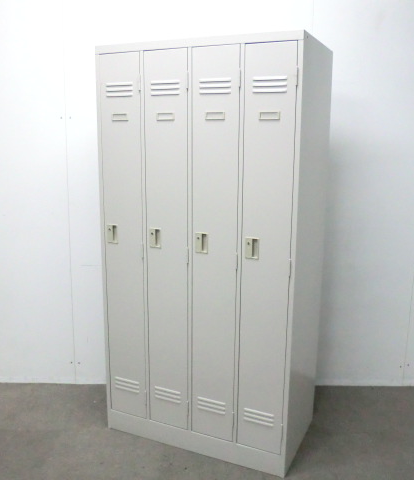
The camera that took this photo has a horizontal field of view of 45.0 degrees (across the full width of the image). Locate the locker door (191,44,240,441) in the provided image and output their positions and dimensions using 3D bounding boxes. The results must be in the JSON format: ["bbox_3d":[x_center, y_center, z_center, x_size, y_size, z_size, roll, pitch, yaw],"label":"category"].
[{"bbox_3d":[0.031,0.067,2.076,0.199,1.650,0.030,6,13,24],"label":"locker door"}]

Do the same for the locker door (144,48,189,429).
[{"bbox_3d":[-0.166,0.049,2.162,0.198,1.651,0.030,6,13,24],"label":"locker door"}]

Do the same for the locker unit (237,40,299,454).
[{"bbox_3d":[0.327,0.047,2.189,0.209,1.651,0.480,6,13,24],"label":"locker unit"}]

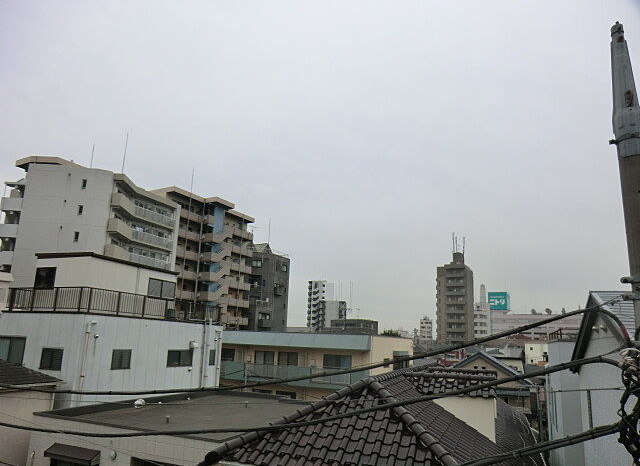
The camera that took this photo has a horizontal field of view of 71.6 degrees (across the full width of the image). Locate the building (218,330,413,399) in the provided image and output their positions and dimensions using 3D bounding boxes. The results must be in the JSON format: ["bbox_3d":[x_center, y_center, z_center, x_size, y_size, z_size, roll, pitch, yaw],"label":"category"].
[{"bbox_3d":[-0.173,12.517,38.391,16.300,7.960,8.300,0,-11,11],"label":"building"}]

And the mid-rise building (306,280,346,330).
[{"bbox_3d":[3.370,36.144,208.027,11.000,26.110,17.000,-4,-12,27],"label":"mid-rise building"}]

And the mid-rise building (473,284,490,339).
[{"bbox_3d":[61.231,32.226,170.614,9.000,23.880,9.000,-2,-12,20],"label":"mid-rise building"}]

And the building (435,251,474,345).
[{"bbox_3d":[43.169,22.538,143.092,11.500,31.140,11.500,-1,-11,17],"label":"building"}]

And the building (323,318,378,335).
[{"bbox_3d":[10.507,33.729,149.610,18.000,9.250,11.000,-1,-11,18],"label":"building"}]

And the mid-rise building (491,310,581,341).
[{"bbox_3d":[124.440,54.933,256.573,48.000,16.530,32.000,-2,-12,22],"label":"mid-rise building"}]

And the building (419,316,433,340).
[{"bbox_3d":[60.714,54.247,255.175,8.000,12.660,10.000,-1,-11,18],"label":"building"}]

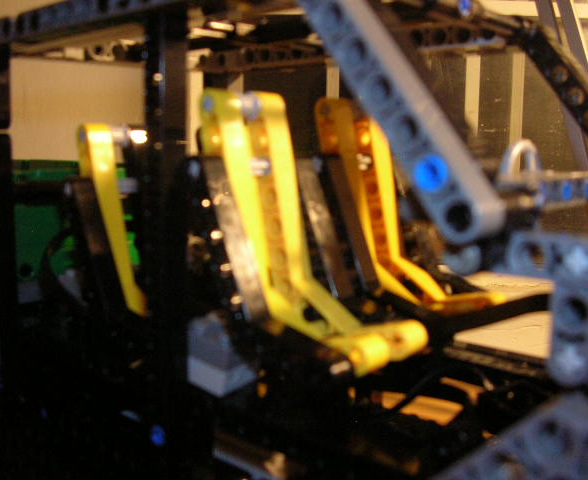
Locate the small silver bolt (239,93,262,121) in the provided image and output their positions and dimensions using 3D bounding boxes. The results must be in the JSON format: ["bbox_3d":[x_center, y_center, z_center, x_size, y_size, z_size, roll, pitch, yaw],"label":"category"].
[{"bbox_3d":[-0.013,-0.035,0.177,0.007,0.007,0.008,-12,-2,44],"label":"small silver bolt"}]

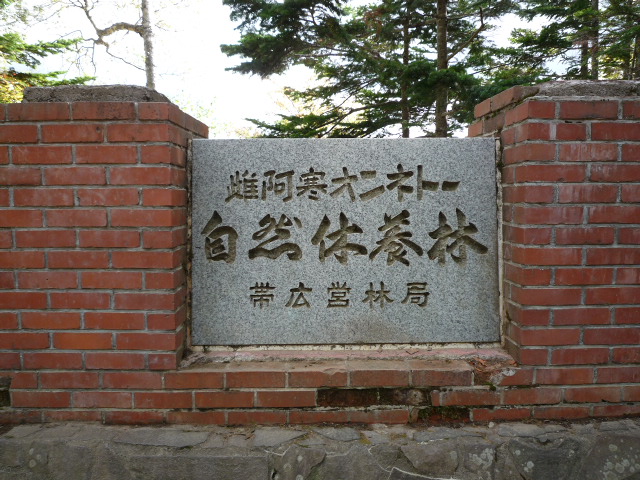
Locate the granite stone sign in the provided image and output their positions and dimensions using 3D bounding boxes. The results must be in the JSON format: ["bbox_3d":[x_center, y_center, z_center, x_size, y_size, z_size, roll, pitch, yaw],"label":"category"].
[{"bbox_3d":[0.101,0.005,1.863,1.200,0.803,0.100,0,-2,-1],"label":"granite stone sign"}]

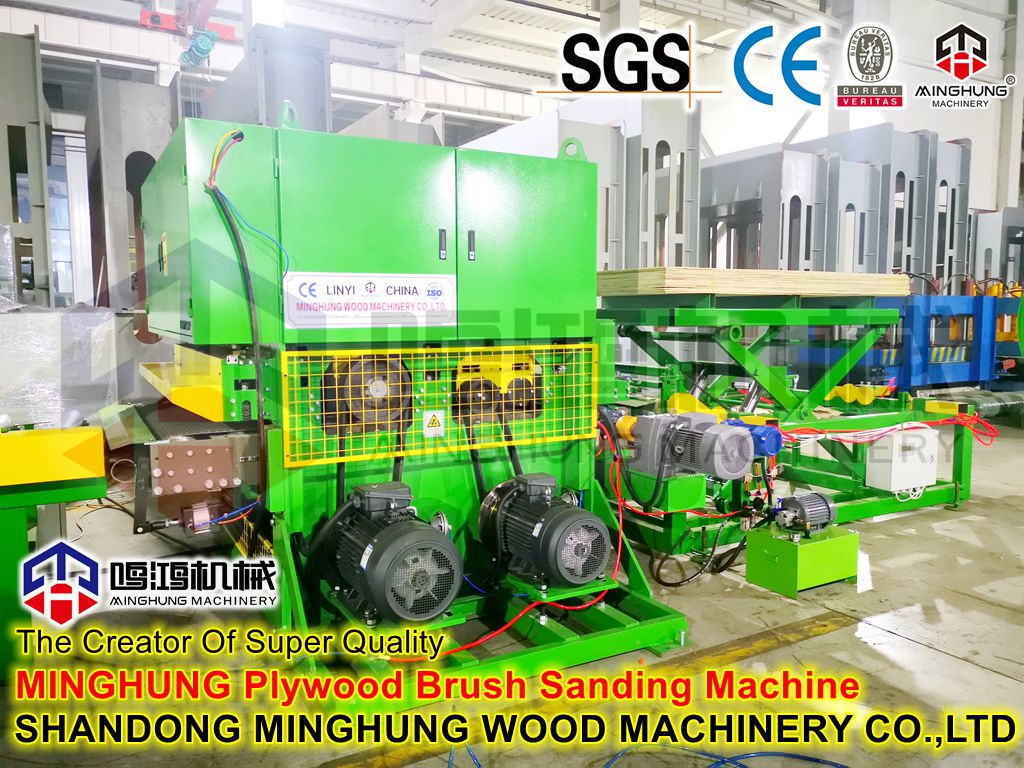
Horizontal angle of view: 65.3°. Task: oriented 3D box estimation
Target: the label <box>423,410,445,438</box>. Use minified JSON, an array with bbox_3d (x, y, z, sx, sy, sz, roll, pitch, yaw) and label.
[{"bbox_3d":[-0.375,0.195,3.851,0.108,0.130,0.005,-3,6,-29],"label":"label"}]

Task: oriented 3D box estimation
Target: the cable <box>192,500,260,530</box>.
[{"bbox_3d":[-1.246,0.573,3.506,0.284,0.089,0.060,-3,6,-29],"label":"cable"}]

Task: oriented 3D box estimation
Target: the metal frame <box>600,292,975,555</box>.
[{"bbox_3d":[2.084,0.141,6.476,3.203,1.680,1.460,-3,6,-29],"label":"metal frame"}]

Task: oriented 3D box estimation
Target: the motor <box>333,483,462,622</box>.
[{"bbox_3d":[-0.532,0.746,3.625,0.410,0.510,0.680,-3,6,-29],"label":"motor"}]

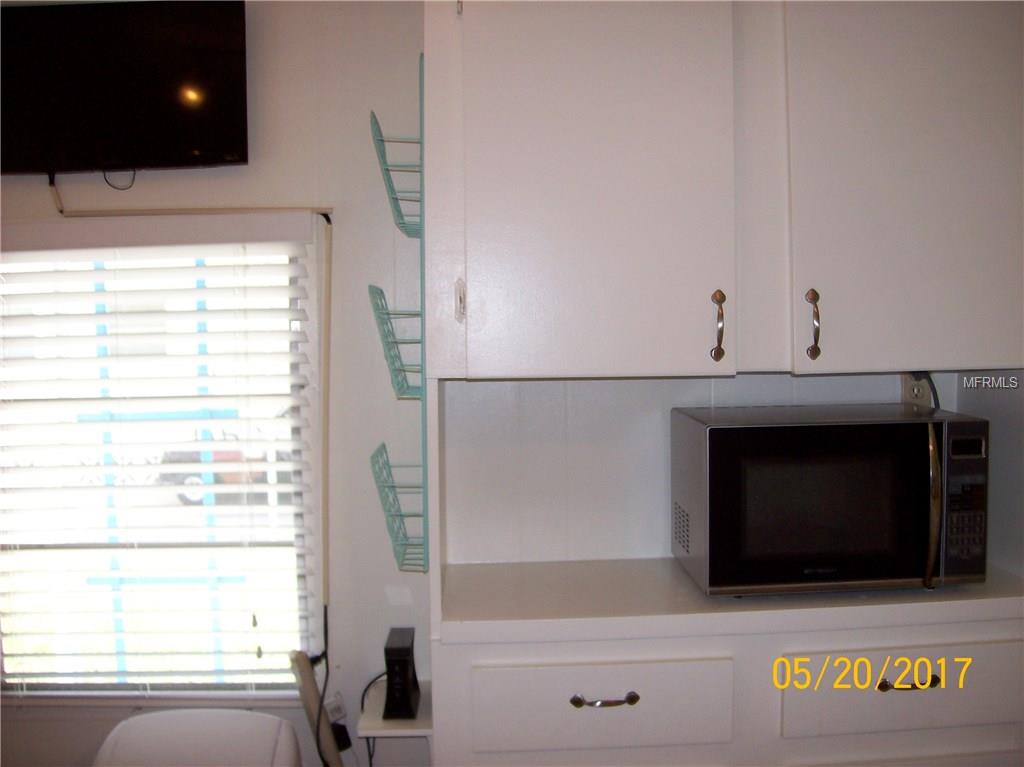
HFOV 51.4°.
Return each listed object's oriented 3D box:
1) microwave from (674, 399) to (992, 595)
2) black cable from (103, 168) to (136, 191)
[{"bbox_3d":[0.590,0.216,2.023,0.512,0.315,0.370,-1,4,-3],"label":"microwave"},{"bbox_3d":[-0.738,-0.384,2.000,0.064,0.044,0.020,-1,4,-4],"label":"black cable"}]

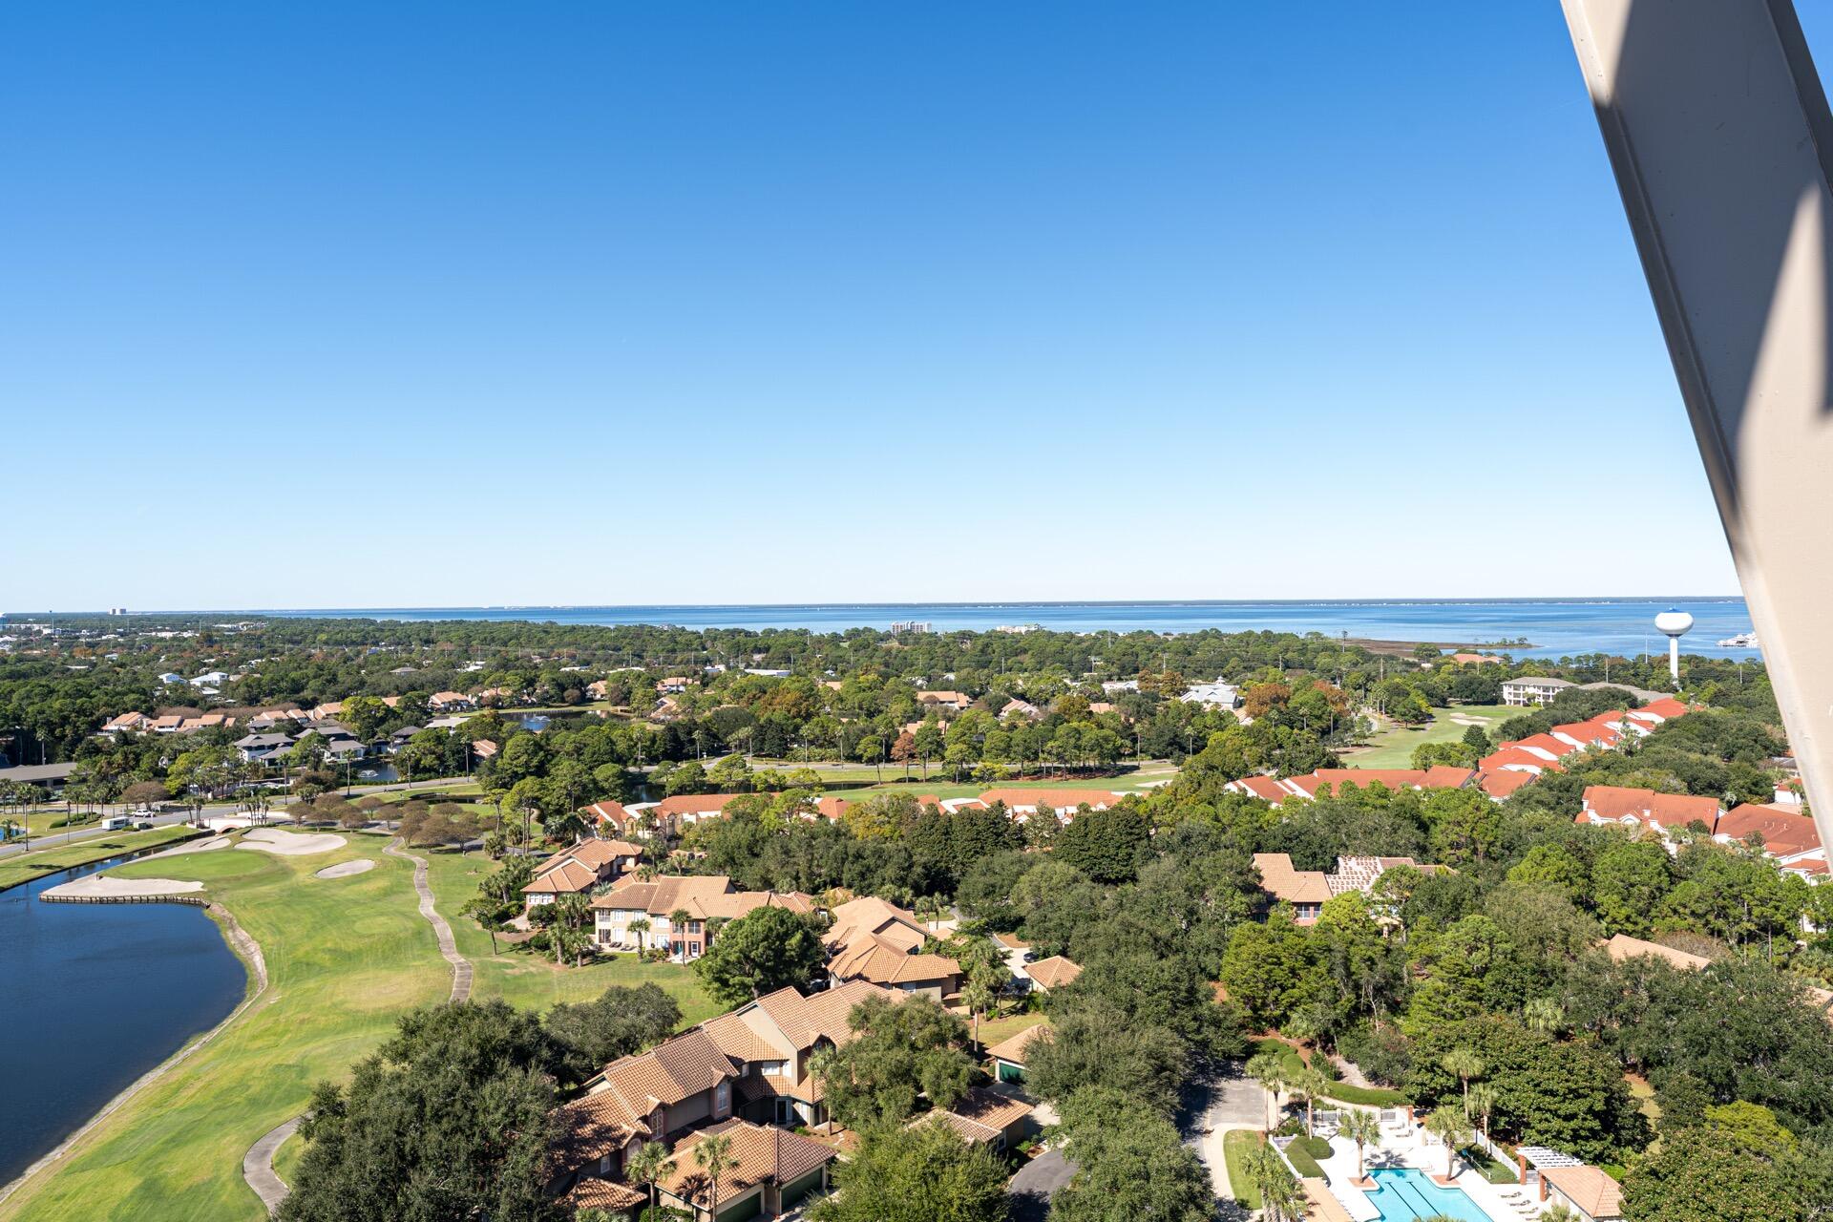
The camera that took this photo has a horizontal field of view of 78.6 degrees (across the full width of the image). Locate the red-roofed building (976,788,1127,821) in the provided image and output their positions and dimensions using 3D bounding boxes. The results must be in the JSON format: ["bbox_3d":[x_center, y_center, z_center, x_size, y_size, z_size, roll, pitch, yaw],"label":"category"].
[{"bbox_3d":[32.758,47.513,269.955,34.500,9.200,13.500,0,1,8],"label":"red-roofed building"}]

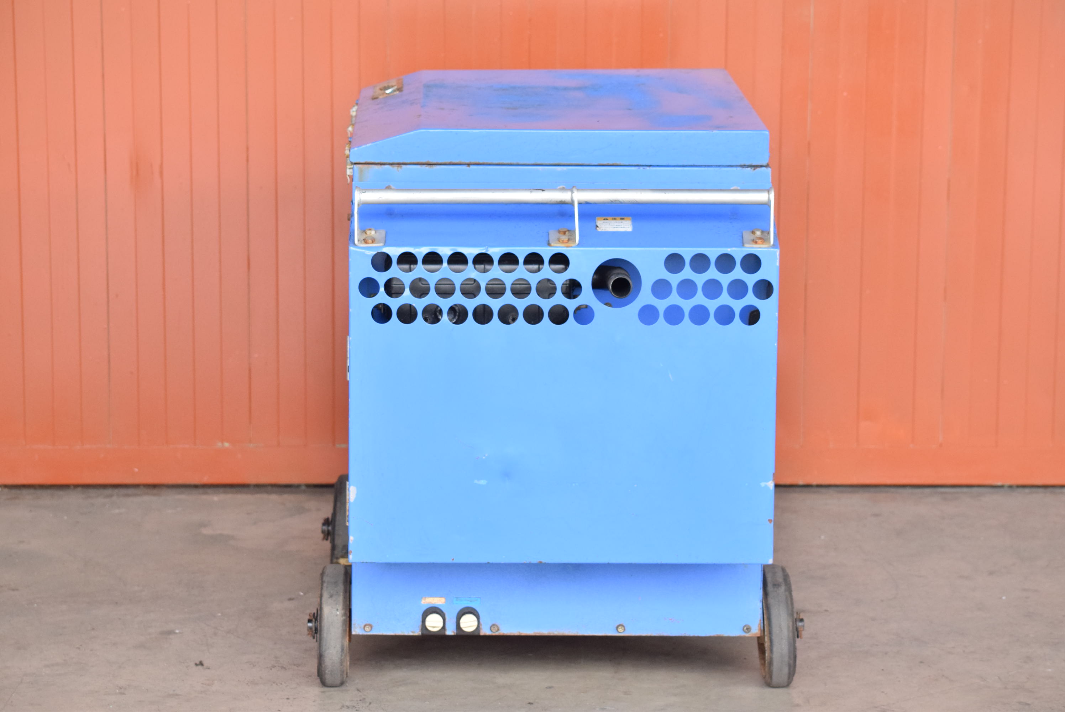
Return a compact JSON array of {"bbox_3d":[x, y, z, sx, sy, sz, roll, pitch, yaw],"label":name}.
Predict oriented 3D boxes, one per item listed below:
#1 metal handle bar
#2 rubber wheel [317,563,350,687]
[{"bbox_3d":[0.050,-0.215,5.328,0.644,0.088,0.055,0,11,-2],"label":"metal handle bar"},{"bbox_3d":[-0.324,0.440,5.640,0.050,0.200,0.200,0,11,-2],"label":"rubber wheel"}]

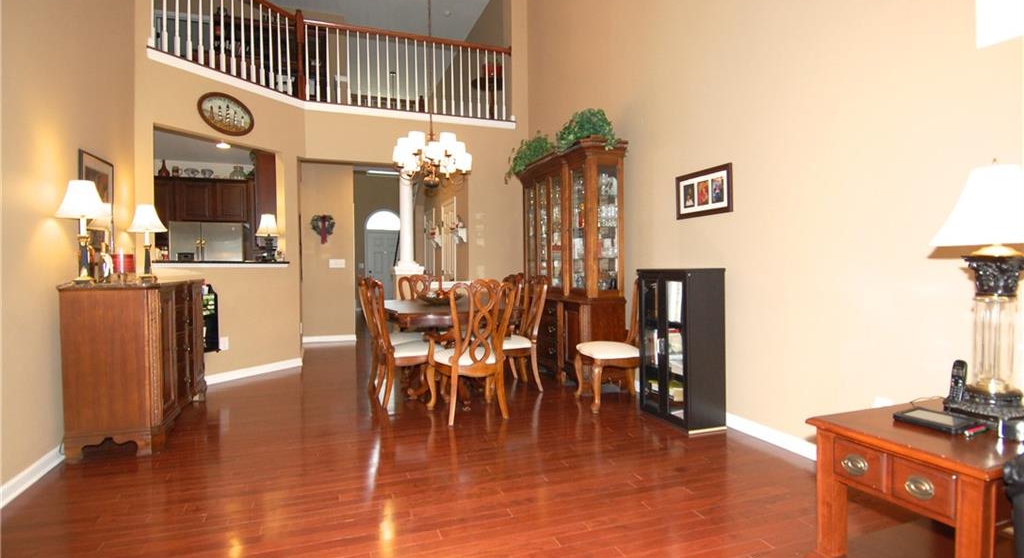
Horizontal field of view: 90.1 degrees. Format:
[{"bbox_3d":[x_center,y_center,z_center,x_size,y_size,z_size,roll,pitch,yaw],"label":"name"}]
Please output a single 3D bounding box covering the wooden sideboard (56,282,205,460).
[{"bbox_3d":[-2.586,0.539,3.635,0.475,1.005,1.340,-1,1,-19],"label":"wooden sideboard"}]

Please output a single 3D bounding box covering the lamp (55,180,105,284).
[{"bbox_3d":[-2.581,-0.274,3.082,0.246,0.616,0.246,-1,1,-20],"label":"lamp"}]

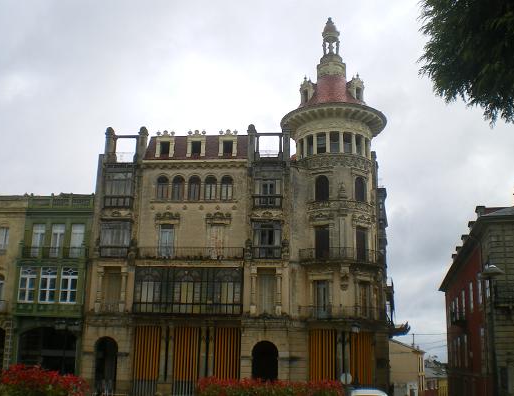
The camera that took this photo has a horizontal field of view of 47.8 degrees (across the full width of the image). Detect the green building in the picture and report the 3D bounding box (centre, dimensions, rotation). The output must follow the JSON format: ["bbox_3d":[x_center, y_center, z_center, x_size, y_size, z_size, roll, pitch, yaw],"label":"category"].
[{"bbox_3d":[-15.627,8.238,49.286,6.026,15.335,9.000,-1,-14,8],"label":"green building"}]

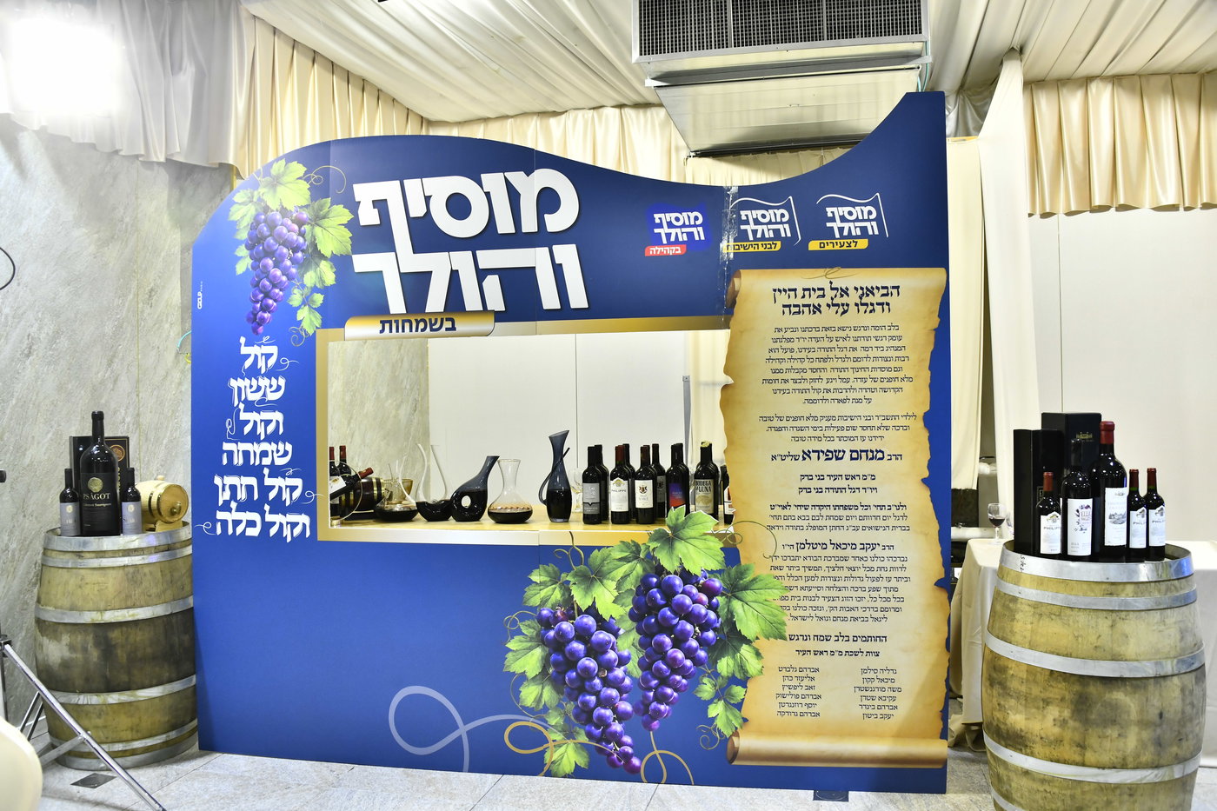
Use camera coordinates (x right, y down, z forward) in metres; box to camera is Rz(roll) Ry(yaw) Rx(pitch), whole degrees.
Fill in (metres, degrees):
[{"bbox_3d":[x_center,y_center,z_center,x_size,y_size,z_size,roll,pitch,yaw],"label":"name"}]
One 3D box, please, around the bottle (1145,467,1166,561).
[{"bbox_3d":[1.744,0.348,3.030,0.075,0.300,0.075,0,0,-14],"label":"bottle"}]

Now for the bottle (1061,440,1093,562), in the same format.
[{"bbox_3d":[1.458,0.306,2.944,0.095,0.398,0.095,-1,0,-3],"label":"bottle"}]

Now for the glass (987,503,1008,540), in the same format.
[{"bbox_3d":[1.874,0.569,4.560,0.087,0.195,0.087,-1,0,23],"label":"glass"}]

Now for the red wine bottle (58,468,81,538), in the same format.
[{"bbox_3d":[-2.167,0.402,3.810,0.075,0.298,0.075,0,0,-30],"label":"red wine bottle"}]

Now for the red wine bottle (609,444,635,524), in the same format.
[{"bbox_3d":[0.048,0.310,3.690,0.075,0.303,0.075,0,0,8],"label":"red wine bottle"}]

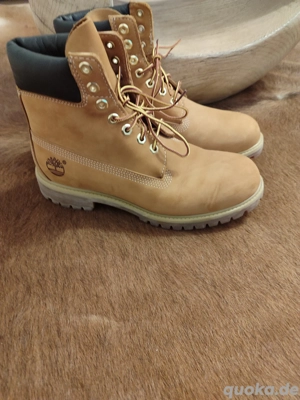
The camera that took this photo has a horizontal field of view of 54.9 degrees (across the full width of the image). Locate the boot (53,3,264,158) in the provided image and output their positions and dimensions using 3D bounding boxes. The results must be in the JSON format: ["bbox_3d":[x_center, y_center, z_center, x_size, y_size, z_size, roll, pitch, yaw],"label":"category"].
[{"bbox_3d":[0.021,-0.171,0.423,0.306,0.198,0.110,11,46,12],"label":"boot"}]

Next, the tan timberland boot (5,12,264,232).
[{"bbox_3d":[-0.006,-0.082,0.325,0.306,0.208,0.110,6,45,7],"label":"tan timberland boot"}]

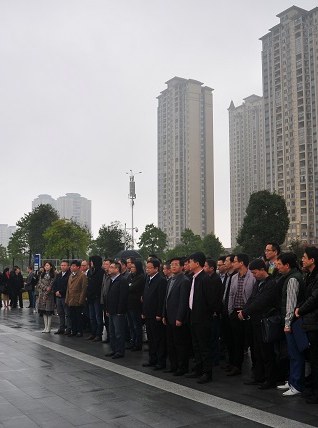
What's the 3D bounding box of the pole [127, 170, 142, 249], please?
[{"bbox_3d":[-4.154,0.953,80.269,2.400,16.600,2.000,0,-5,0],"label":"pole"}]

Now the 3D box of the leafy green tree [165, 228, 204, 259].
[{"bbox_3d":[2.751,4.045,51.847,4.100,4.990,3.900,0,-5,0],"label":"leafy green tree"}]

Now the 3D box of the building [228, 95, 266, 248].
[{"bbox_3d":[57.315,-23.303,285.411,18.000,97.480,26.000,4,-7,-40],"label":"building"}]

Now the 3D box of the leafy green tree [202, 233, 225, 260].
[{"bbox_3d":[5.419,3.986,47.833,2.600,4.310,2.500,0,-5,0],"label":"leafy green tree"}]

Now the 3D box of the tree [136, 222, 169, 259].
[{"bbox_3d":[-0.639,3.512,47.882,3.100,5.360,3.000,0,-5,0],"label":"tree"}]

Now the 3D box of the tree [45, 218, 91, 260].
[{"bbox_3d":[-8.237,3.279,42.894,4.100,5.780,4.000,1,-6,-11],"label":"tree"}]

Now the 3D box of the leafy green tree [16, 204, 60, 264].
[{"bbox_3d":[-11.674,2.780,45.965,4.200,7.430,4.100,2,-6,-14],"label":"leafy green tree"}]

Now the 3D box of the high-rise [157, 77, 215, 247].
[{"bbox_3d":[14.294,-25.706,261.564,19.000,98.470,25.000,4,-7,-40],"label":"high-rise"}]

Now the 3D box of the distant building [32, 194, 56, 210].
[{"bbox_3d":[-129.909,15.497,551.082,32.000,76.170,30.000,1,-6,-11],"label":"distant building"}]

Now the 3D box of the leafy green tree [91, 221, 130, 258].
[{"bbox_3d":[-5.047,3.787,49.880,3.900,6.260,3.800,1,-6,-6],"label":"leafy green tree"}]

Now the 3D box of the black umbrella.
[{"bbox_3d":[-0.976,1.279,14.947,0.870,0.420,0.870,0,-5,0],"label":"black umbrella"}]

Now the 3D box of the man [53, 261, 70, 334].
[{"bbox_3d":[-2.238,1.941,11.157,0.500,1.720,0.340,-4,-7,30],"label":"man"}]

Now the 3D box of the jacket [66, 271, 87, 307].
[{"bbox_3d":[-1.837,1.665,10.784,0.500,0.810,0.340,-4,-7,35],"label":"jacket"}]

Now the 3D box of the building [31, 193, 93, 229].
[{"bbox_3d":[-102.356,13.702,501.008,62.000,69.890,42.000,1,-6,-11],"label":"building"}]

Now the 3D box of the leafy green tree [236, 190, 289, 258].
[{"bbox_3d":[8.604,1.695,40.011,4.100,7.350,4.000,0,-5,0],"label":"leafy green tree"}]

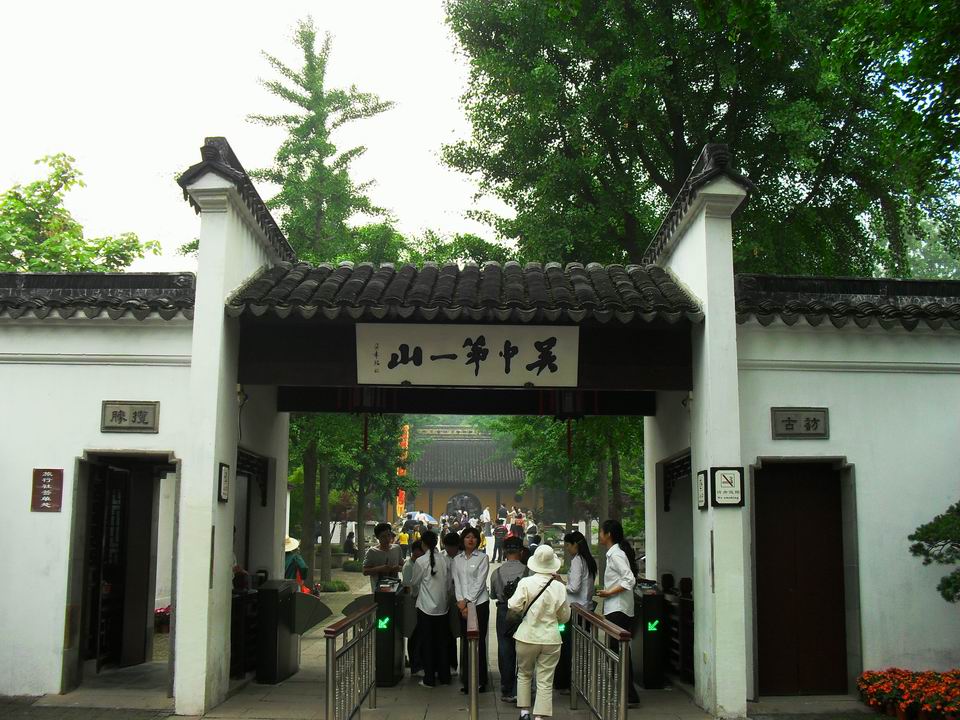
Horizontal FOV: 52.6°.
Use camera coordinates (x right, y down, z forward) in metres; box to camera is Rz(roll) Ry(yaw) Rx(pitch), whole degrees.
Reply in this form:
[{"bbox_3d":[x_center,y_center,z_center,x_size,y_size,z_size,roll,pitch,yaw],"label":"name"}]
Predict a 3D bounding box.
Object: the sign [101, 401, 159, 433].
[{"bbox_3d":[-3.489,0.573,9.690,0.577,0.320,0.050,1,-9,0],"label":"sign"}]

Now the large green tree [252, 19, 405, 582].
[{"bbox_3d":[-4.082,-1.854,25.164,4.300,14.900,4.300,1,-9,0],"label":"large green tree"}]

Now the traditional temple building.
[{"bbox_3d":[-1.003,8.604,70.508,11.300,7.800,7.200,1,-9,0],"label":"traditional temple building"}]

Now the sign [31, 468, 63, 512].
[{"bbox_3d":[-4.277,1.291,9.594,0.305,0.420,0.030,1,-9,0],"label":"sign"}]

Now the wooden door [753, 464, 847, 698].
[{"bbox_3d":[3.229,2.194,9.806,0.950,2.310,0.080,1,-9,0],"label":"wooden door"}]

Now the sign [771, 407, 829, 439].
[{"bbox_3d":[3.201,0.637,9.690,0.575,0.320,0.050,1,-9,0],"label":"sign"}]

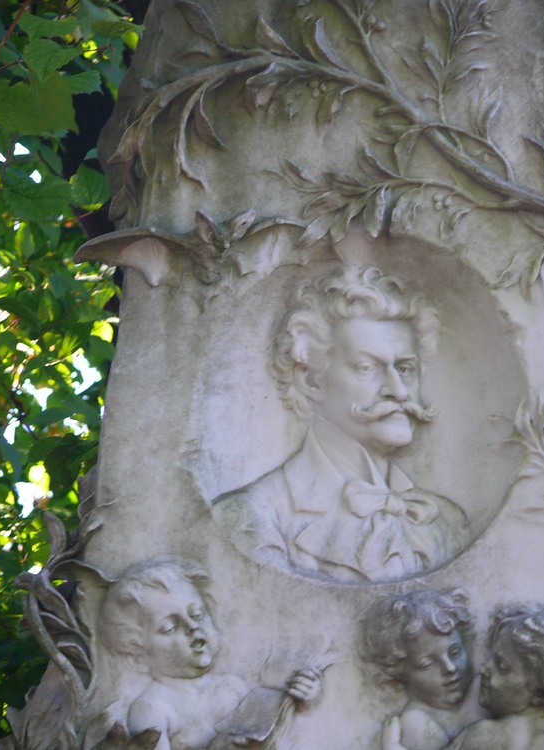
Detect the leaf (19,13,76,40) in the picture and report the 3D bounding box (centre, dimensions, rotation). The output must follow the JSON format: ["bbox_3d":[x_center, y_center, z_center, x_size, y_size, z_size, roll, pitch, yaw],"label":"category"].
[{"bbox_3d":[-0.353,-0.547,7.700,0.094,0.033,0.050,0,-10,0],"label":"leaf"}]

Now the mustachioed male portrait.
[{"bbox_3d":[0.106,0.075,7.600,0.382,0.477,0.140,2,-10,-10],"label":"mustachioed male portrait"}]

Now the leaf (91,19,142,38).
[{"bbox_3d":[-0.245,-0.545,7.700,0.079,0.025,0.040,0,-10,0],"label":"leaf"}]

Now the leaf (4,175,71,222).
[{"bbox_3d":[-0.379,-0.285,7.900,0.110,0.070,0.050,0,-10,0],"label":"leaf"}]

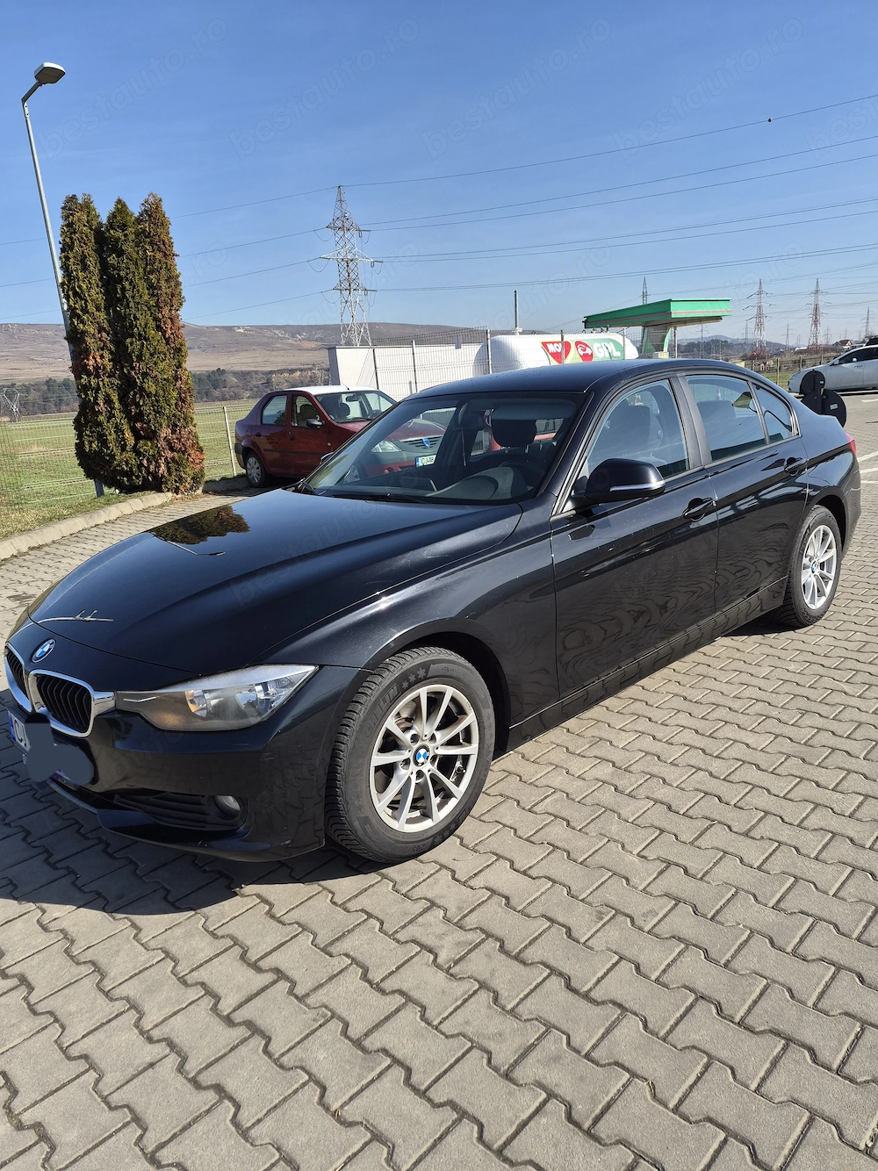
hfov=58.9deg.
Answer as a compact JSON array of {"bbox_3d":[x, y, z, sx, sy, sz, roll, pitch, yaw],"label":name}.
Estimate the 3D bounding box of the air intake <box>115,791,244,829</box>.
[{"bbox_3d":[-0.699,0.598,2.128,0.450,0.100,0.090,1,14,22],"label":"air intake"}]

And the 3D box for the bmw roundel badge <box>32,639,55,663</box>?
[{"bbox_3d":[-1.194,0.199,2.357,0.082,0.012,0.082,11,57,46],"label":"bmw roundel badge"}]

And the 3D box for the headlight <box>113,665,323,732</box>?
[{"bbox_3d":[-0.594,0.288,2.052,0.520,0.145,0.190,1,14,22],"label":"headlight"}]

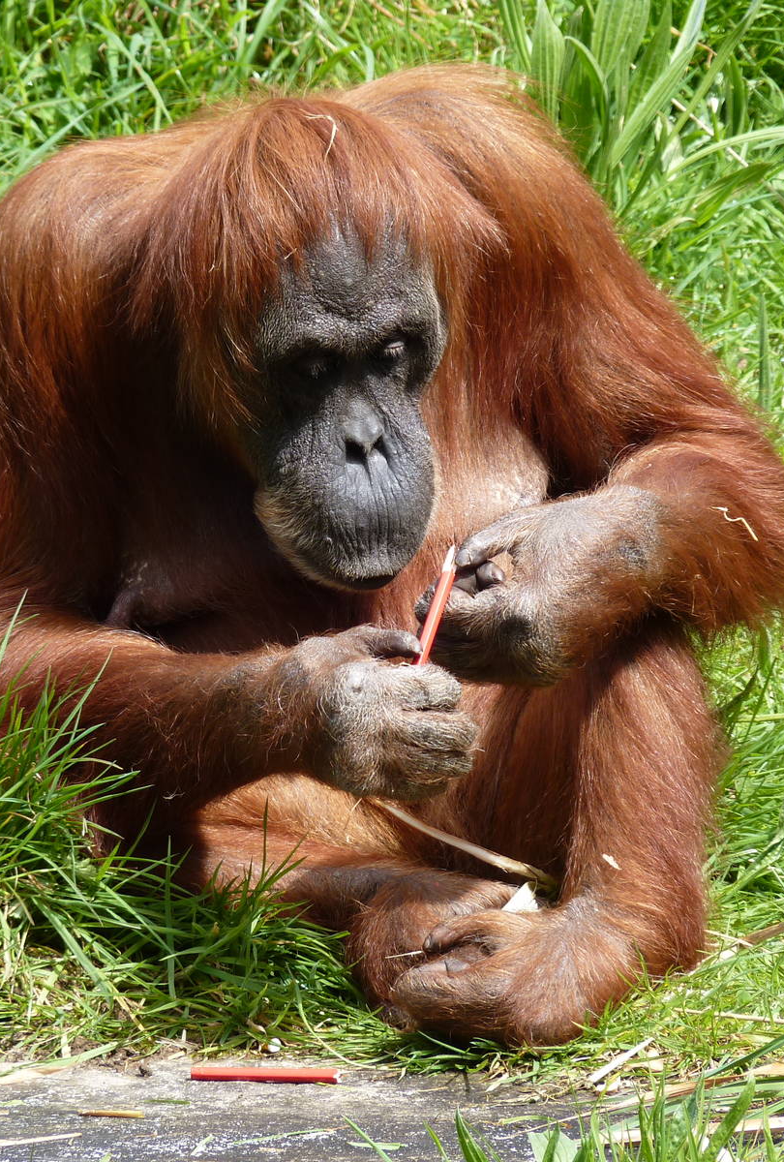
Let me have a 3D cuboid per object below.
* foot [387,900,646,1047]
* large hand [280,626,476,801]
[{"bbox_3d":[0.075,0.240,7.960,0.145,0.075,0.095,-9,22,-24],"label":"foot"},{"bbox_3d":[-0.009,0.080,7.880,0.120,0.095,0.090,10,22,26],"label":"large hand"}]

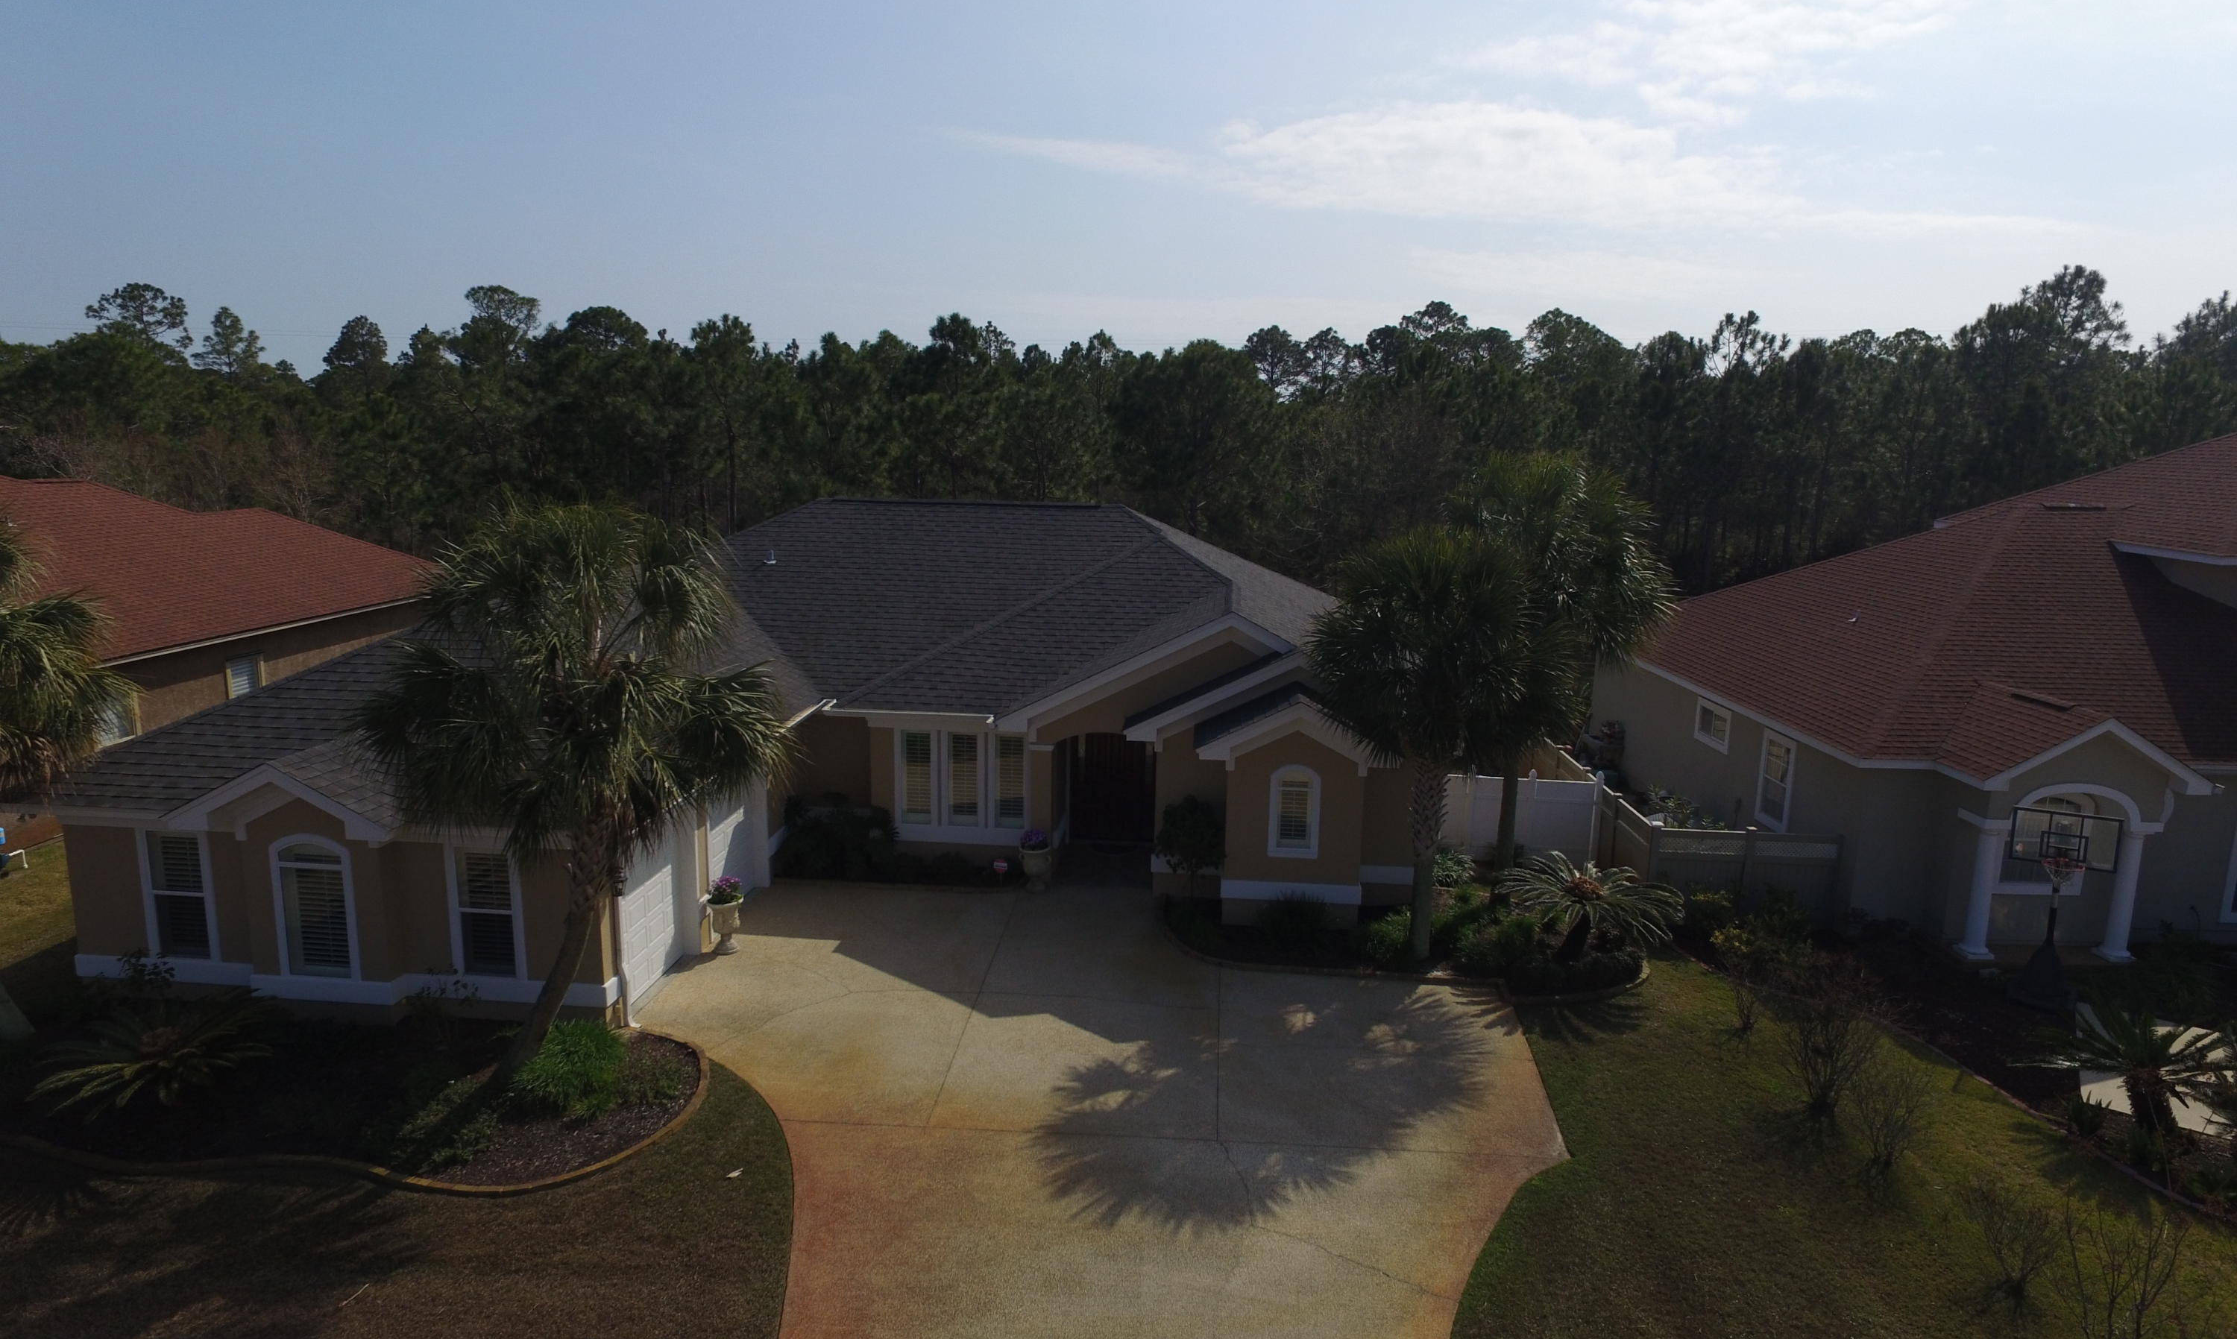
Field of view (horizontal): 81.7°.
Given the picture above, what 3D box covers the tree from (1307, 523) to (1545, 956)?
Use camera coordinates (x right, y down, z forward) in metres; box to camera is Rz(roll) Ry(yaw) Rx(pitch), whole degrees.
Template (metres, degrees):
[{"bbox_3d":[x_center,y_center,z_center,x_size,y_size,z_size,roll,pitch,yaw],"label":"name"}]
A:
[{"bbox_3d":[4.983,1.341,21.422,3.800,7.300,3.800,2,10,4],"label":"tree"}]

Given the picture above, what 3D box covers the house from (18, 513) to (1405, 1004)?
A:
[{"bbox_3d":[-3.909,-0.082,29.302,21.750,6.920,24.530,2,10,4],"label":"house"}]

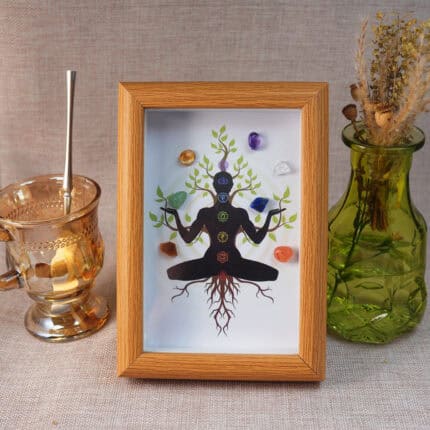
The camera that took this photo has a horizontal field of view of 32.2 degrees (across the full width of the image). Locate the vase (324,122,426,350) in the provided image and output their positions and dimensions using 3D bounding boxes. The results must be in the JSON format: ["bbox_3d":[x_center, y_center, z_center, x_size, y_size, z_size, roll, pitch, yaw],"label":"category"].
[{"bbox_3d":[0.108,0.010,0.500,0.080,0.139,0.080,-2,28,0],"label":"vase"}]

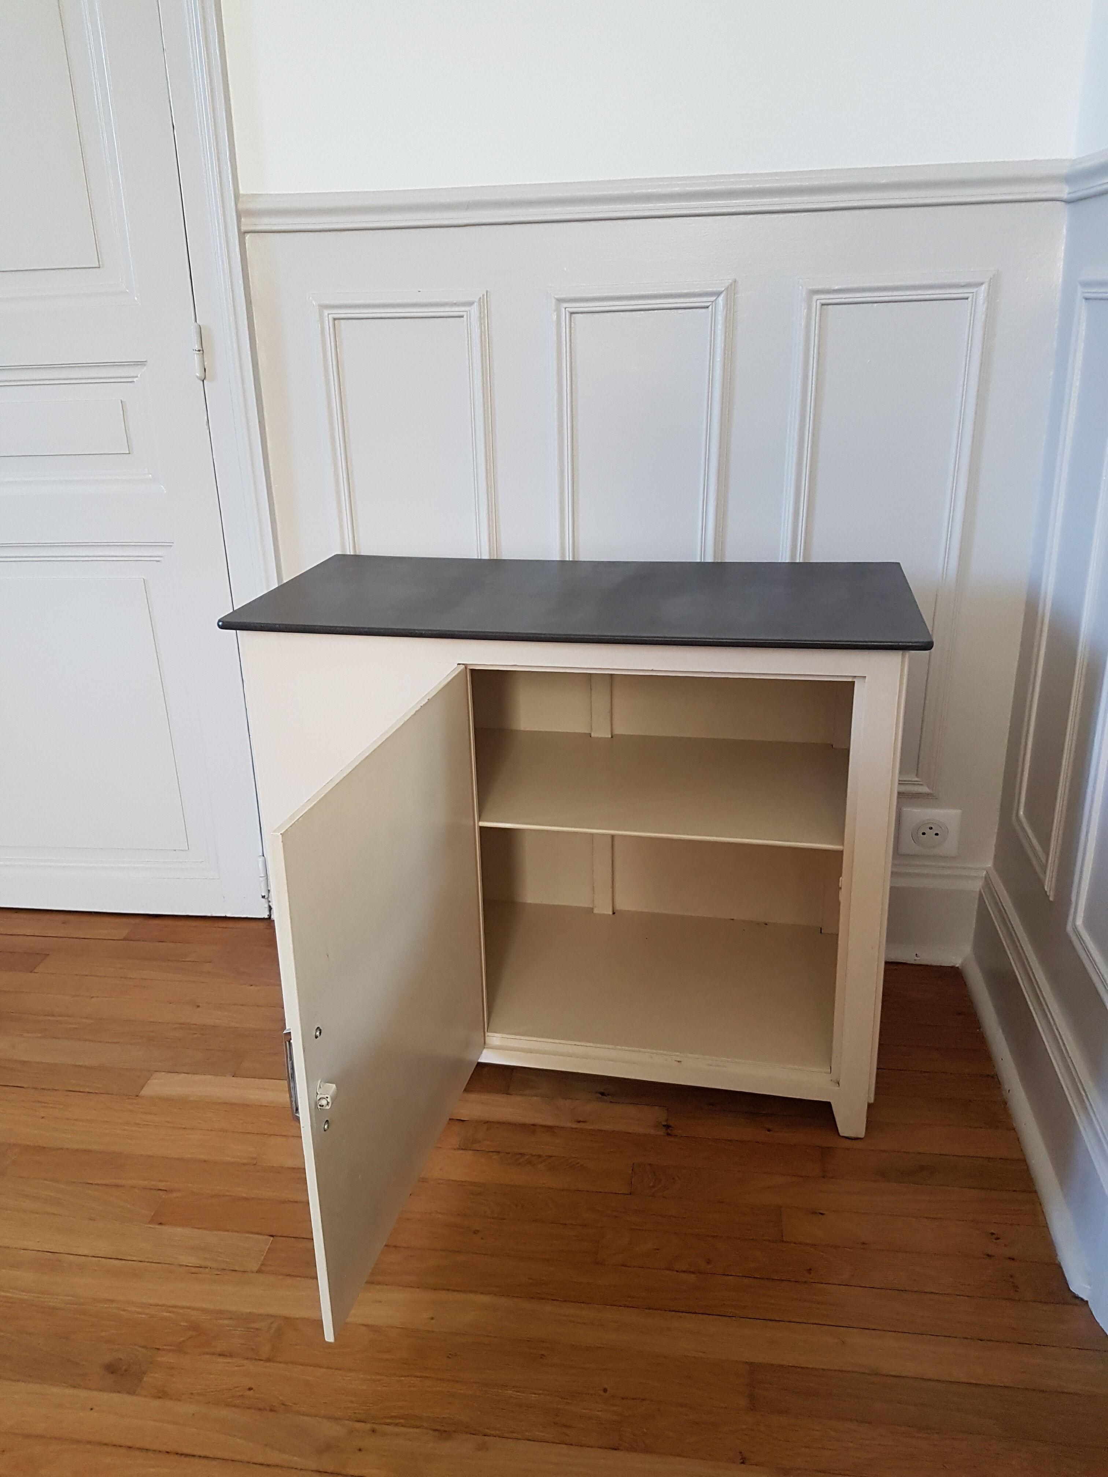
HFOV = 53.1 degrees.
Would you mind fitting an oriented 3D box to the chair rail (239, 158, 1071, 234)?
[{"bbox_3d":[0.109,-0.698,1.432,1.075,0.046,0.024,1,20,7],"label":"chair rail"}]

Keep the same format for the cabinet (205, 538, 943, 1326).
[{"bbox_3d":[0.000,0.195,1.302,0.801,0.651,0.826,3,21,11],"label":"cabinet"}]

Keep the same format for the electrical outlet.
[{"bbox_3d":[0.573,0.143,1.693,0.084,0.081,0.013,1,20,7],"label":"electrical outlet"}]

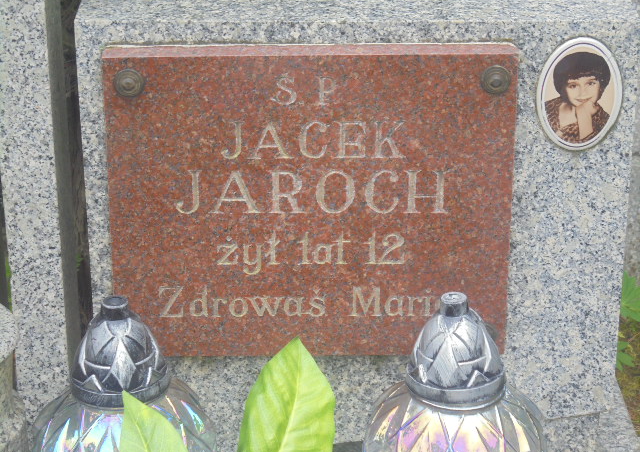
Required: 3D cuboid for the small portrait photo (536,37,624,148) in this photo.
[{"bbox_3d":[0.270,-0.133,1.798,0.089,0.124,0.012,0,23,0],"label":"small portrait photo"}]

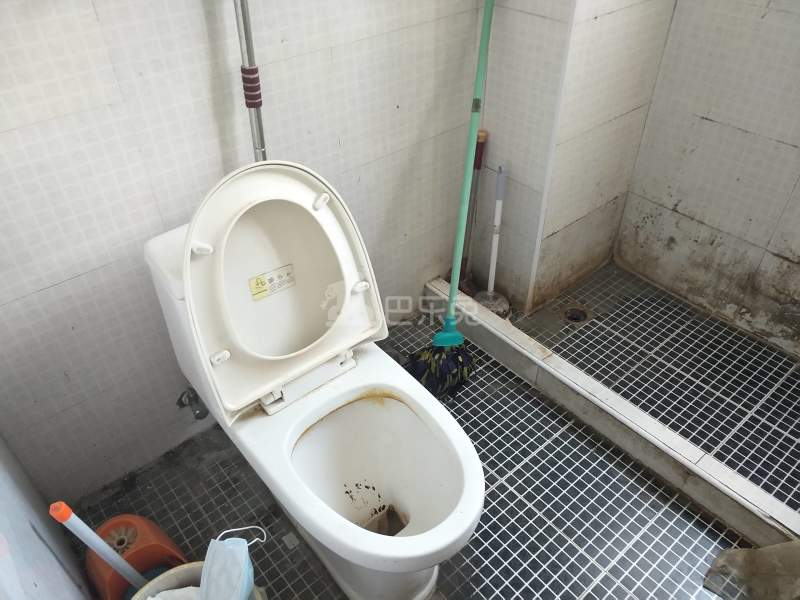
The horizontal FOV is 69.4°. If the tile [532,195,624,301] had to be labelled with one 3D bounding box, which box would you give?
[{"bbox_3d":[0.600,-0.159,1.919,0.443,0.288,0.012,-28,45,-29],"label":"tile"}]

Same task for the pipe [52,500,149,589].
[{"bbox_3d":[-0.523,0.465,1.048,0.024,0.279,0.024,-37,30,-20],"label":"pipe"}]

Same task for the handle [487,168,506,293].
[{"bbox_3d":[0.296,-0.201,1.770,0.022,0.436,0.022,-24,40,-32],"label":"handle"}]

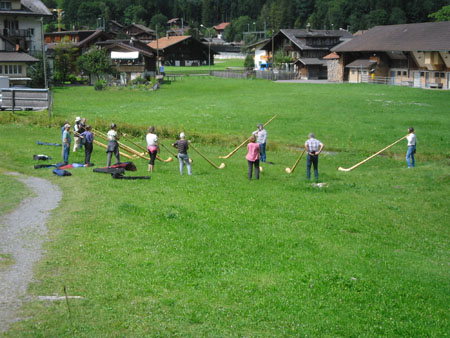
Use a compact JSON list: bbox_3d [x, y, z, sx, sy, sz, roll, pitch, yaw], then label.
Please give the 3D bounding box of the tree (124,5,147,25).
[{"bbox_3d":[-34.405,-58.423,370.000,8.500,9.500,8.500,0,7,0],"label":"tree"}]

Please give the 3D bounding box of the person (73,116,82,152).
[{"bbox_3d":[-7.386,-1.715,48.200,0.450,1.760,0.500,3,8,24],"label":"person"}]

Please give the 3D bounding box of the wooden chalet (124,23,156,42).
[{"bbox_3d":[-26.494,-42.078,300.000,8.400,6.800,7.500,3,8,27],"label":"wooden chalet"}]

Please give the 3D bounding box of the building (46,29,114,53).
[{"bbox_3d":[-23.294,-18.319,152.000,12.000,7.800,9.500,6,9,44],"label":"building"}]

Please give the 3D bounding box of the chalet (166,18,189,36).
[{"bbox_3d":[-18.260,-54.203,370.000,8.200,7.000,8.500,-2,7,-17],"label":"chalet"}]

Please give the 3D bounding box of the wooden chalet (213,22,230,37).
[{"bbox_3d":[-1.247,-57.243,400.000,8.500,7.200,8.500,2,7,14],"label":"wooden chalet"}]

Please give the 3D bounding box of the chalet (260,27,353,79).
[{"bbox_3d":[13.520,-18.320,154.000,13.000,8.300,10.200,-6,9,-38],"label":"chalet"}]

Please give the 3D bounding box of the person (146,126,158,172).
[{"bbox_3d":[-2.734,-0.735,36.300,0.500,1.710,0.320,3,8,20],"label":"person"}]

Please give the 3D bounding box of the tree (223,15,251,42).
[{"bbox_3d":[4.361,-53.023,365.000,10.400,11.000,10.400,0,7,0],"label":"tree"}]

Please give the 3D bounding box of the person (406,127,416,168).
[{"bbox_3d":[7.654,-0.874,39.500,0.380,1.700,0.460,0,7,0],"label":"person"}]

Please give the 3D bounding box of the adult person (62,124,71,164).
[{"bbox_3d":[-6.812,-1.078,41.500,0.340,1.710,0.460,-2,7,-14],"label":"adult person"}]

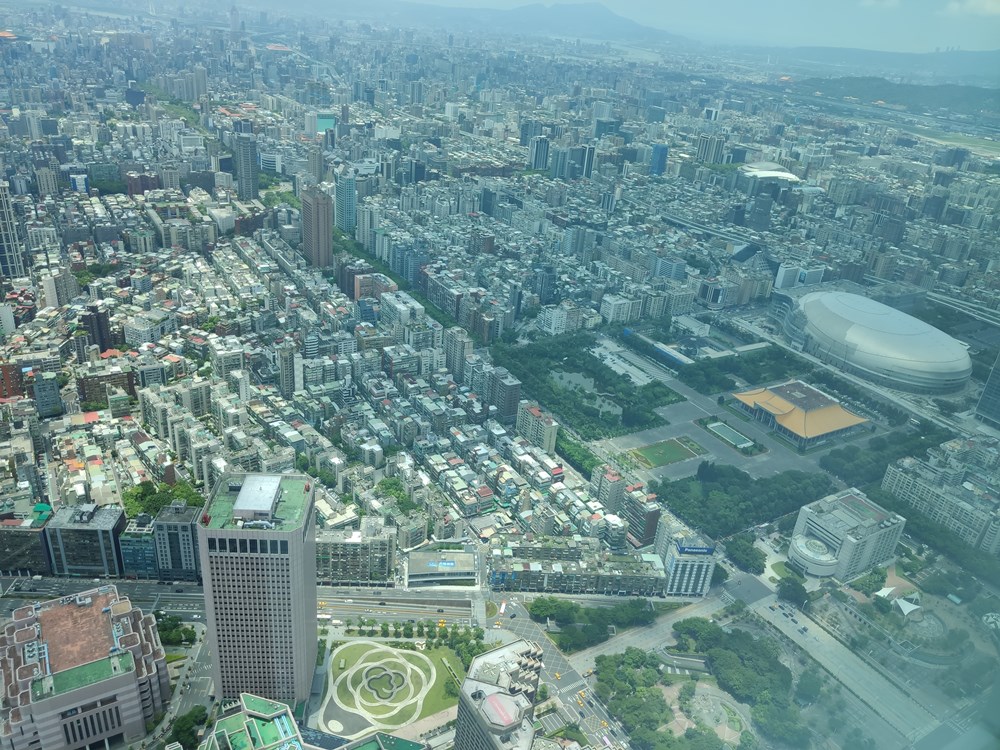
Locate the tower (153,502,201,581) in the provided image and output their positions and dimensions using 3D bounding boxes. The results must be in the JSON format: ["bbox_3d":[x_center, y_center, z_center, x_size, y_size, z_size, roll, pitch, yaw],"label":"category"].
[{"bbox_3d":[-225.750,118.450,527.690,25.500,52.000,18.500,2,26,-7],"label":"tower"}]

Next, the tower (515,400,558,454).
[{"bbox_3d":[35.320,51.610,737.380,16.460,37.000,47.770,-10,30,-30],"label":"tower"}]

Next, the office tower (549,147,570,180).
[{"bbox_3d":[149.610,-526.010,1880.530,34.000,80.000,34.000,-9,30,-28],"label":"office tower"}]

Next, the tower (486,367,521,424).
[{"bbox_3d":[4.470,21.200,776.920,16.600,51.030,31.640,-10,30,-30],"label":"tower"}]

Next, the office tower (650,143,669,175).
[{"bbox_3d":[440.200,-592.530,2081.480,26.260,84.580,27.710,-10,30,-29],"label":"office tower"}]

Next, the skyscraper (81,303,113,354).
[{"bbox_3d":[-441.990,-51.670,824.840,26.470,52.150,22.000,-11,31,-31],"label":"skyscraper"}]

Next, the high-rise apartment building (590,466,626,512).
[{"bbox_3d":[90.420,99.870,643.290,16.500,39.500,27.000,-9,30,-28],"label":"high-rise apartment building"}]

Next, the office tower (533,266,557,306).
[{"bbox_3d":[65.710,-131.310,1097.940,14.620,51.120,28.630,-10,30,-29],"label":"office tower"}]

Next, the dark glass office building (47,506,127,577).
[{"bbox_3d":[-287.740,116.750,527.070,42.830,44.830,23.540,3,26,-7],"label":"dark glass office building"}]

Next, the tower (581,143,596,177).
[{"bbox_3d":[228.940,-557.830,1967.130,21.360,82.840,21.490,-10,30,-29],"label":"tower"}]

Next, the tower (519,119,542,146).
[{"bbox_3d":[97.010,-753.520,2341.000,41.590,80.180,48.920,-10,30,-29],"label":"tower"}]

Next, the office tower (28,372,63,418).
[{"bbox_3d":[-423.670,17.110,703.000,20.250,39.400,19.000,-12,31,-33],"label":"office tower"}]

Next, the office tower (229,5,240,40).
[{"bbox_3d":[-1576.830,-2066.470,4470.840,52.000,245.000,50.000,-3,27,-18],"label":"office tower"}]

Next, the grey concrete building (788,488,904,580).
[{"bbox_3d":[283.620,132.490,621.190,83.930,40.100,50.570,-10,30,-30],"label":"grey concrete building"}]

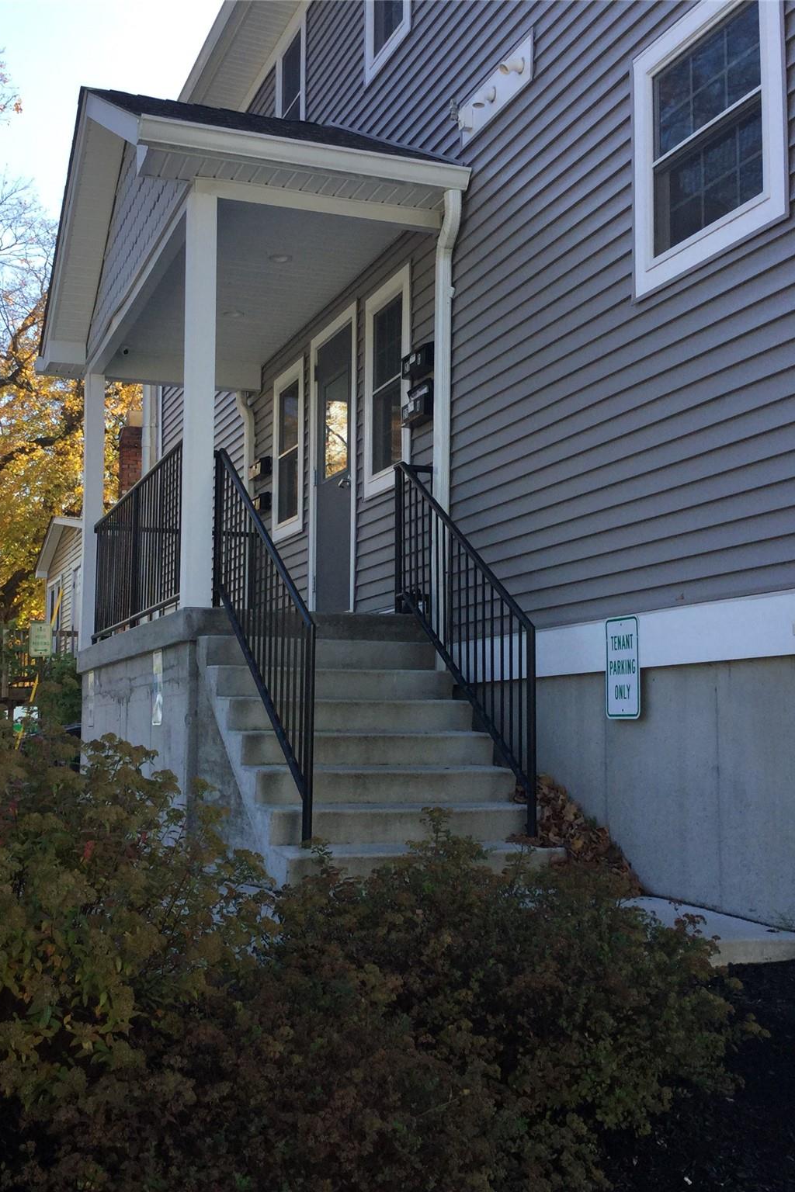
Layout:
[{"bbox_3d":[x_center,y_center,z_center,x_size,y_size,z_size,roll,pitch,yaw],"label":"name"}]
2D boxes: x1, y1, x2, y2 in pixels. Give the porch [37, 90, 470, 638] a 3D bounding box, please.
[{"bbox_3d":[-1.390,-1.627,10.353,1.930,4.060,5.300,3,-6,-20],"label":"porch"}]

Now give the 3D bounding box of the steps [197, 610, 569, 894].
[{"bbox_3d":[-0.180,0.713,7.359,1.360,1.424,1.970,3,-6,-20],"label":"steps"}]

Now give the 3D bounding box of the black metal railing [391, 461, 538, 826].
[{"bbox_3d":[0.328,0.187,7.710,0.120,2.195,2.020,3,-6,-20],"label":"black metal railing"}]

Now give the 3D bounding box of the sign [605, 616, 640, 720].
[{"bbox_3d":[0.998,0.322,6.318,0.012,0.457,0.305,3,-6,-20],"label":"sign"}]

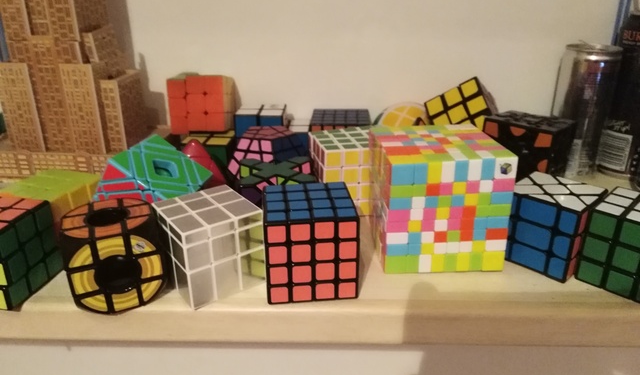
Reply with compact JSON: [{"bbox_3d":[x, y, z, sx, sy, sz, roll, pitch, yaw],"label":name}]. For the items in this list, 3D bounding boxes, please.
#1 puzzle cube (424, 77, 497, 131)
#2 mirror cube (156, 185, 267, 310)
[{"bbox_3d":[0.161,-0.070,0.521,0.059,0.059,0.059,-25,-28,28],"label":"puzzle cube"},{"bbox_3d":[-0.080,0.041,0.352,0.058,0.058,0.058,-16,27,-33],"label":"mirror cube"}]

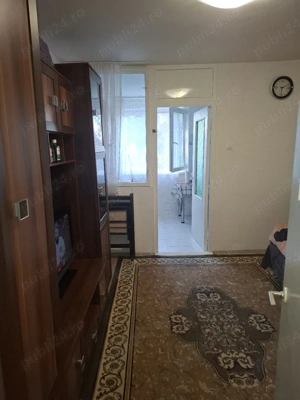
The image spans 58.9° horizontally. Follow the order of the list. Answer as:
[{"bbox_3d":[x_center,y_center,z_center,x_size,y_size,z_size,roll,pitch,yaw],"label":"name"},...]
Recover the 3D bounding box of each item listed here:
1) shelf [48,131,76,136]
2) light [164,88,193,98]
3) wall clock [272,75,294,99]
[{"bbox_3d":[-0.806,-0.484,1.939,0.310,0.030,0.740,-1,12,0],"label":"shelf"},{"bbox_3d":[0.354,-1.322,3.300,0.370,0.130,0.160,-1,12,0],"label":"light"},{"bbox_3d":[1.676,-1.411,3.340,0.268,0.268,0.045,-1,12,0],"label":"wall clock"}]

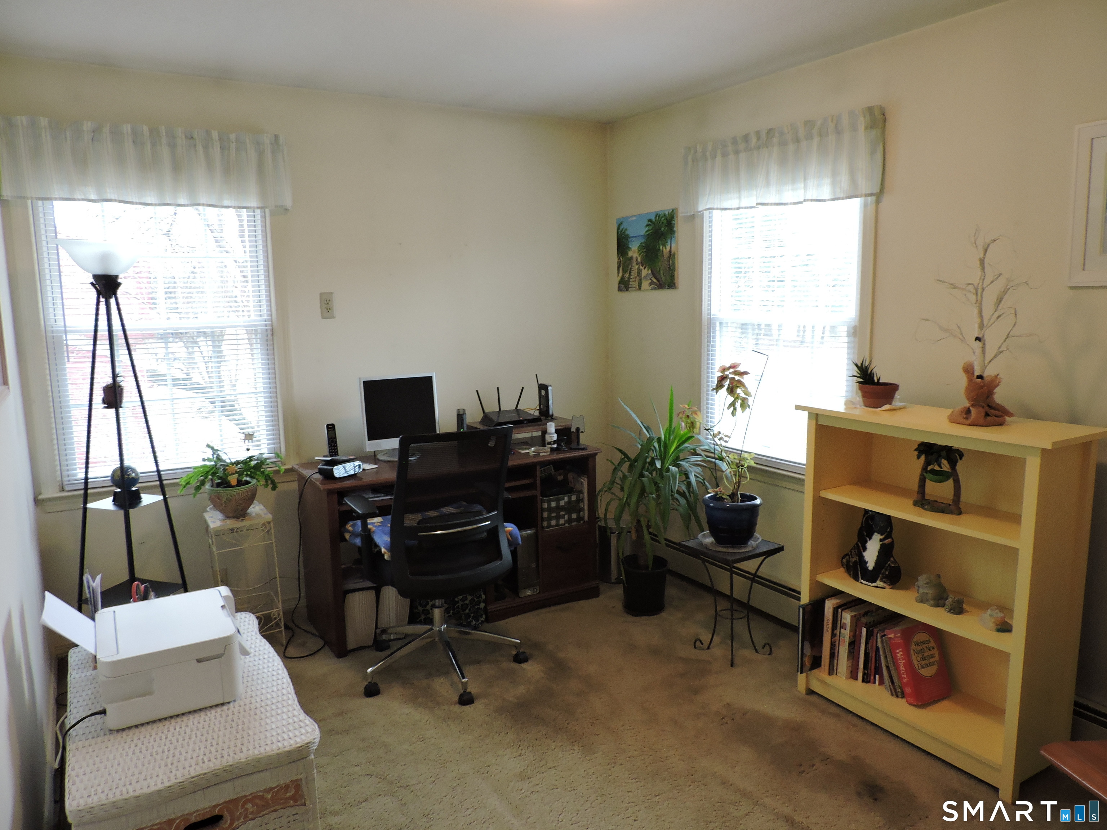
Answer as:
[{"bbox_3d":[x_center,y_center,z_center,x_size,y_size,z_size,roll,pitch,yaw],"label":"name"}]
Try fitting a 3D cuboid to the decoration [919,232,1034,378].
[{"bbox_3d":[1.254,-0.330,2.280,0.230,0.450,0.290,-7,11,-31],"label":"decoration"}]

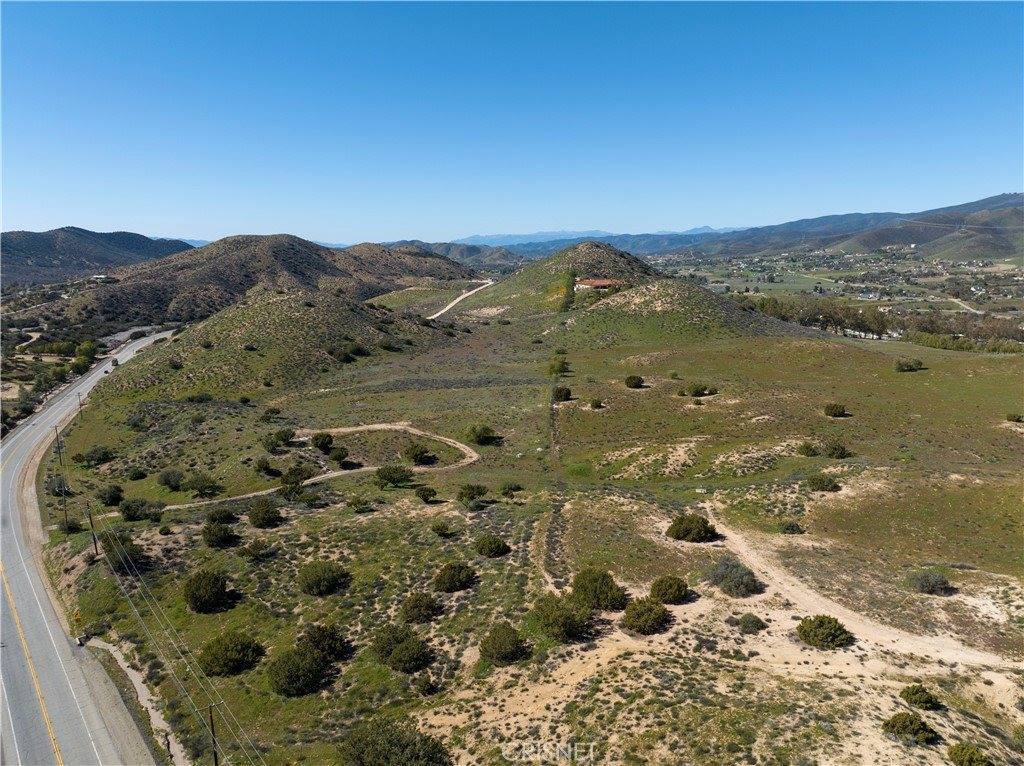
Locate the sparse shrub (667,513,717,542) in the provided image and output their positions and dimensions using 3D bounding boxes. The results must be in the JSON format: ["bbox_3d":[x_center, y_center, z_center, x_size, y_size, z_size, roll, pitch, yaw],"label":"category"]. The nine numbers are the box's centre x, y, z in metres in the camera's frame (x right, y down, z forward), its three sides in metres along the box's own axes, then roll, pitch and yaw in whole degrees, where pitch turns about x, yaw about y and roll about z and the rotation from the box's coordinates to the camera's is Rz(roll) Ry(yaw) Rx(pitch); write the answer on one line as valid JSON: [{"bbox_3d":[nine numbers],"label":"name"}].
[{"bbox_3d":[30.550,23.960,120.540,7.940,3.390,7.150,3,11,15],"label":"sparse shrub"}]

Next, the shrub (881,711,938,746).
[{"bbox_3d":[39.160,33.440,69.870,5.350,2.900,4.820,0,11,0],"label":"shrub"}]

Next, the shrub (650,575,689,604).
[{"bbox_3d":[20.400,26.910,92.330,5.010,3.480,4.510,3,11,13],"label":"shrub"}]

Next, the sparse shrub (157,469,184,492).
[{"bbox_3d":[-71.050,20.340,147.580,5.410,4.660,4.870,-5,12,-26],"label":"sparse shrub"}]

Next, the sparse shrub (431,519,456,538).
[{"bbox_3d":[-11.440,23.960,116.790,3.620,3.110,3.260,-1,11,-6],"label":"sparse shrub"}]

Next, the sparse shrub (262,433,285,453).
[{"bbox_3d":[-62.350,15.310,185.420,5.580,4.930,5.020,0,11,0],"label":"sparse shrub"}]

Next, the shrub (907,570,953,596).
[{"bbox_3d":[56.510,26.940,96.010,5.680,3.060,4.830,7,13,32],"label":"shrub"}]

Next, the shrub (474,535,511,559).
[{"bbox_3d":[-3.170,25.250,109.560,5.250,3.280,4.730,0,11,-2],"label":"shrub"}]

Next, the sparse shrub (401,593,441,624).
[{"bbox_3d":[-11.770,28.700,90.290,4.580,3.730,4.120,-2,11,-8],"label":"sparse shrub"}]

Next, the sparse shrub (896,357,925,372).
[{"bbox_3d":[150.500,-7.350,268.180,9.540,5.080,8.580,6,12,29],"label":"sparse shrub"}]

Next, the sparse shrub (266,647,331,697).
[{"bbox_3d":[-25.450,33.310,84.160,6.910,5.540,6.210,0,11,0],"label":"sparse shrub"}]

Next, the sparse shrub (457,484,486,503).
[{"bbox_3d":[-8.490,23.100,150.620,5.970,3.370,5.380,0,11,0],"label":"sparse shrub"}]

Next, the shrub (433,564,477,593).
[{"bbox_3d":[-7.970,26.500,96.630,5.450,3.690,4.900,-1,11,-5],"label":"shrub"}]

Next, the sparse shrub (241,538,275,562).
[{"bbox_3d":[-45.190,29.230,125.730,5.470,3.070,4.920,-4,12,-21],"label":"sparse shrub"}]

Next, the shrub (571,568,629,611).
[{"bbox_3d":[12.170,27.960,98.440,7.700,3.890,6.930,1,11,7],"label":"shrub"}]

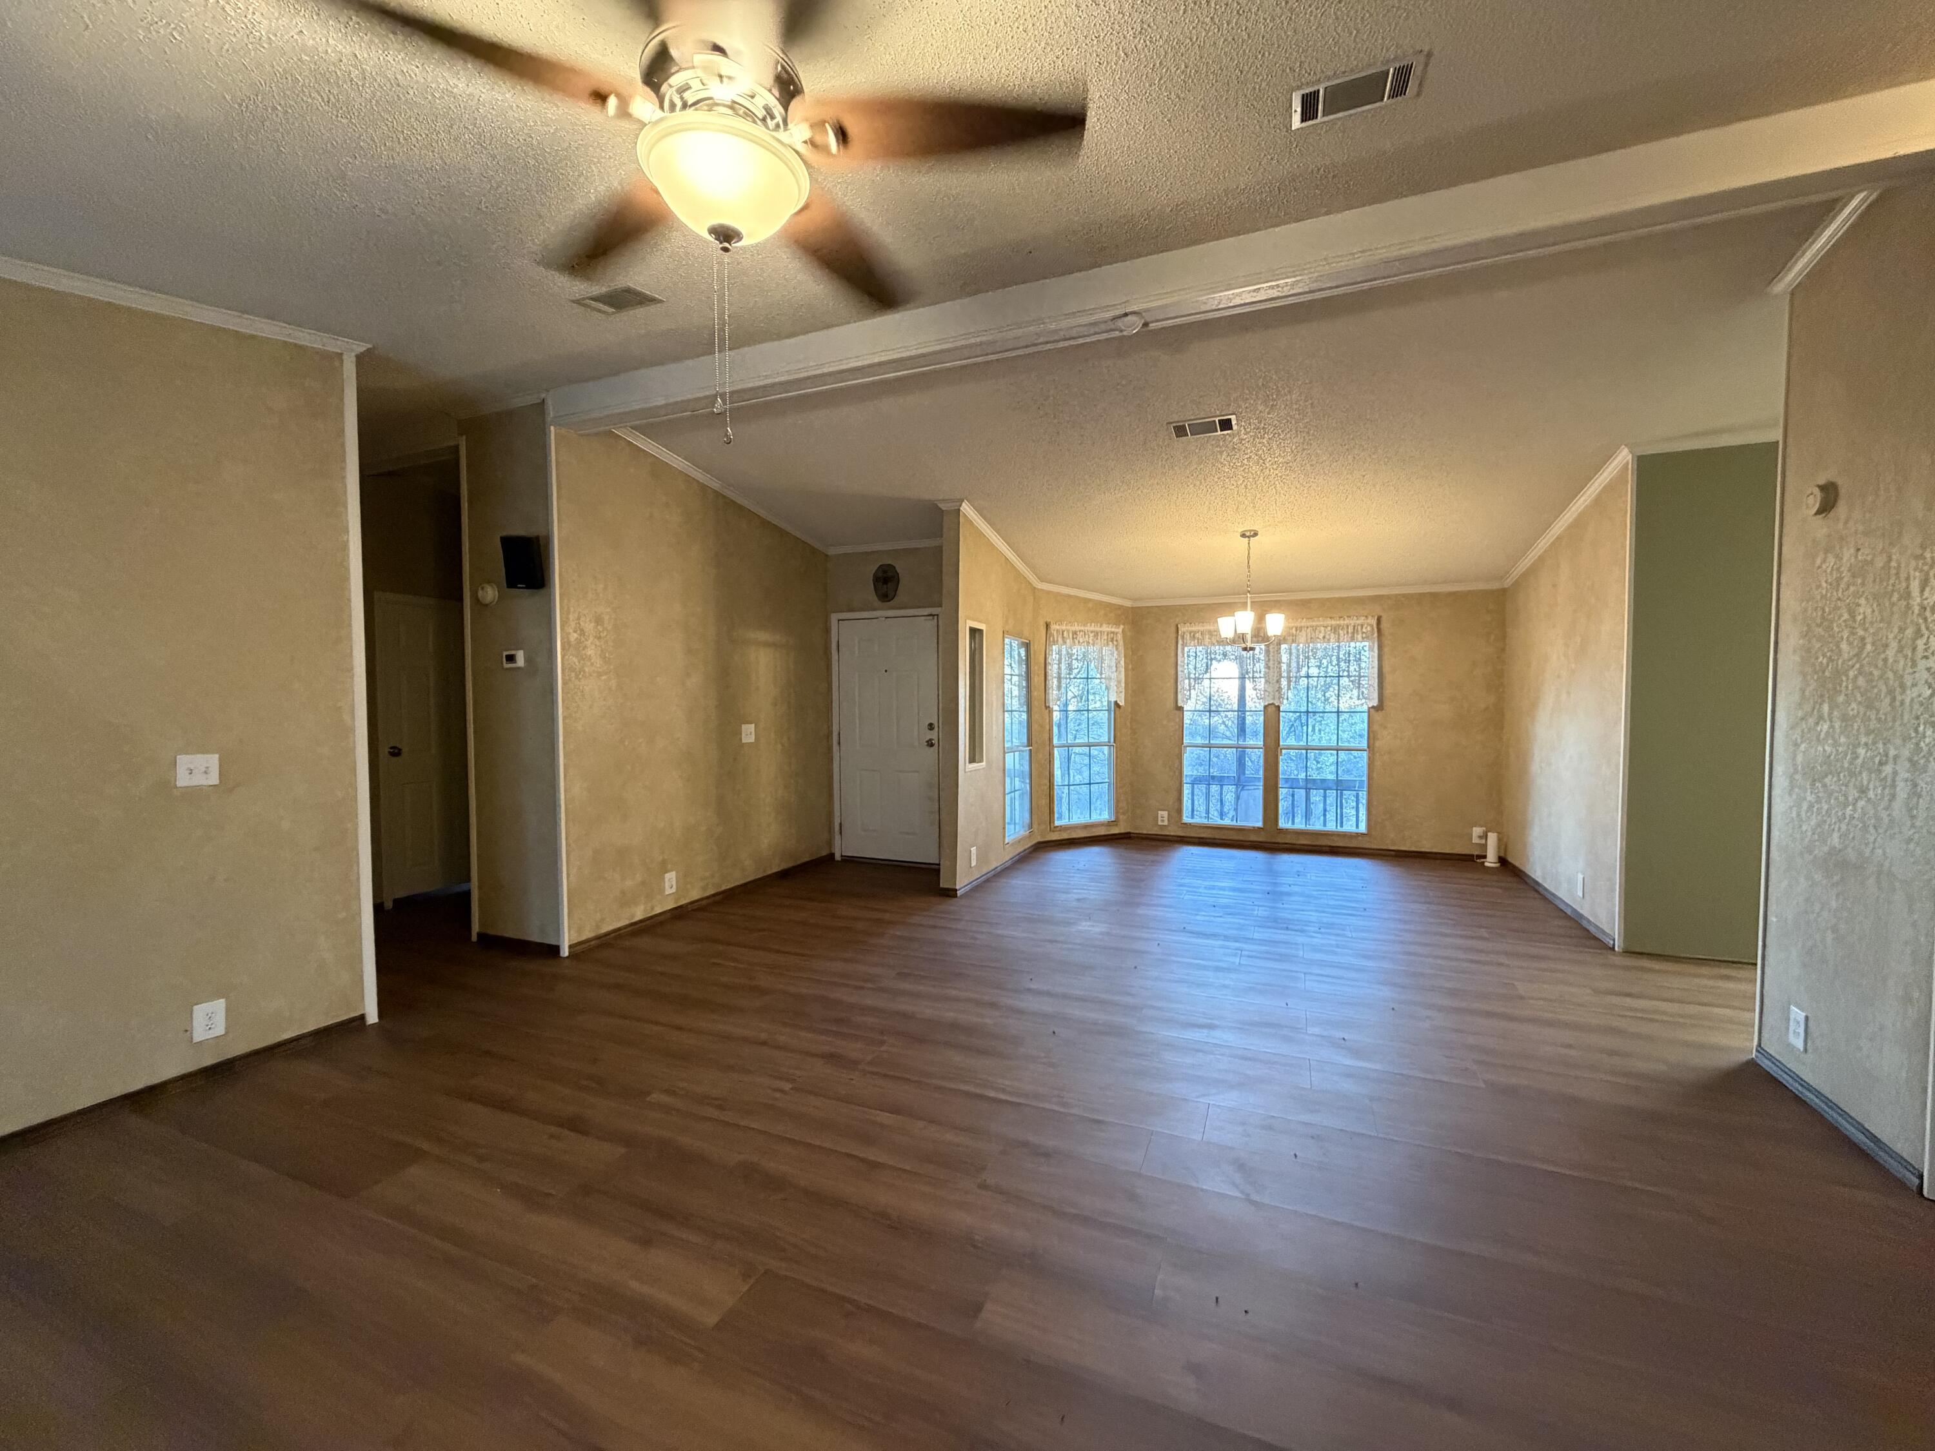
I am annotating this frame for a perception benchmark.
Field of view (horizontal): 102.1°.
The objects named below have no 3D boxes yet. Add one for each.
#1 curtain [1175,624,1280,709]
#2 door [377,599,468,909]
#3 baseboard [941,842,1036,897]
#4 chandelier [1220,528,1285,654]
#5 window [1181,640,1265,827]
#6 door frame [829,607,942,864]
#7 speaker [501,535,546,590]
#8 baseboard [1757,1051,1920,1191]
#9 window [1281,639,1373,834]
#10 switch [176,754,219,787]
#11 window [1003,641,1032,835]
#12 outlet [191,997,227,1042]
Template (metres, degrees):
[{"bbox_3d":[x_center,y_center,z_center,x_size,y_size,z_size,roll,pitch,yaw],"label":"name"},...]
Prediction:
[{"bbox_3d":[2.426,-0.569,7.368,0.902,0.795,0.100,1,2,23],"label":"curtain"},{"bbox_3d":[-3.744,0.154,5.518,0.060,2.046,0.759,1,3,24],"label":"door"},{"bbox_3d":[0.254,1.106,6.176,0.090,0.056,1.840,1,3,24],"label":"baseboard"},{"bbox_3d":[2.100,-0.985,5.801,0.450,0.870,0.450,1,2,23],"label":"chandelier"},{"bbox_3d":[2.442,0.086,7.478,0.772,1.785,0.090,1,2,23],"label":"window"},{"bbox_3d":[-0.653,0.105,6.477,1.069,2.084,0.120,1,2,23],"label":"door frame"},{"bbox_3d":[-2.263,-0.828,3.988,0.150,0.255,0.085,0,12,2],"label":"speaker"},{"bbox_3d":[2.841,1.260,2.583,0.017,0.055,0.860,1,3,24],"label":"baseboard"},{"bbox_3d":[3.106,0.082,6.827,0.710,1.680,0.060,1,3,24],"label":"window"},{"bbox_3d":[-2.737,0.163,2.791,0.015,0.112,0.116,1,3,24],"label":"switch"},{"bbox_3d":[0.403,0.123,6.443,0.060,1.650,0.660,1,3,24],"label":"window"},{"bbox_3d":[-2.776,1.079,2.866,0.012,0.130,0.087,1,2,23],"label":"outlet"}]

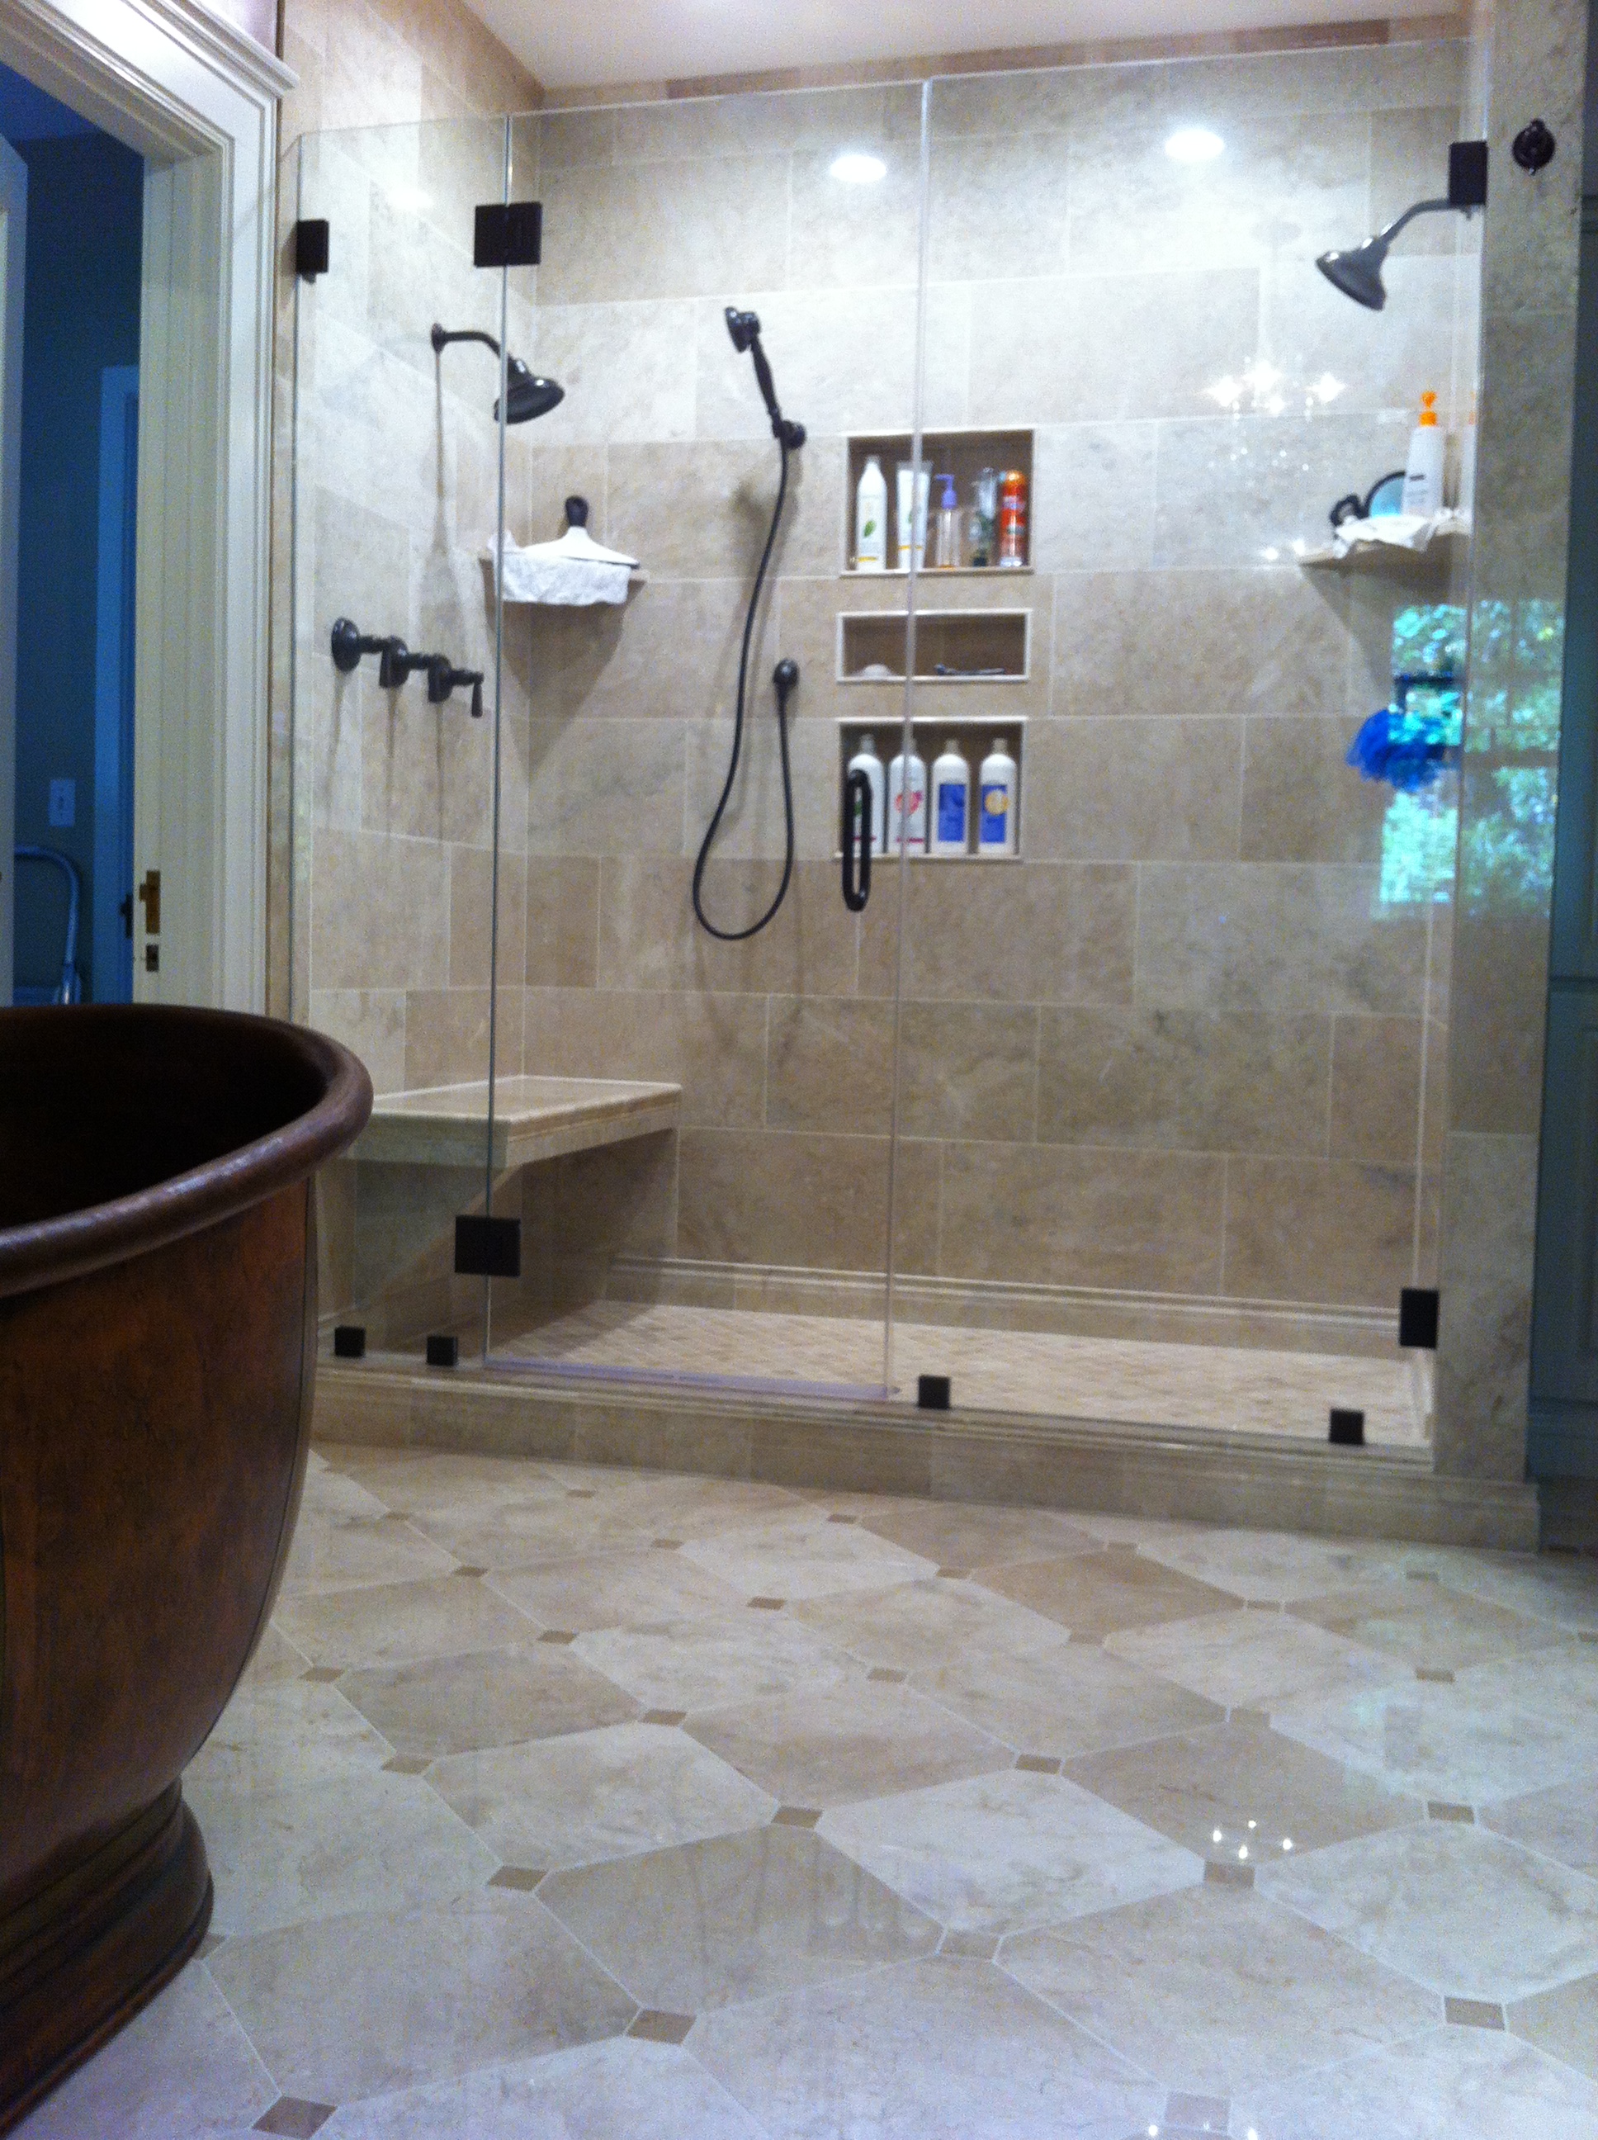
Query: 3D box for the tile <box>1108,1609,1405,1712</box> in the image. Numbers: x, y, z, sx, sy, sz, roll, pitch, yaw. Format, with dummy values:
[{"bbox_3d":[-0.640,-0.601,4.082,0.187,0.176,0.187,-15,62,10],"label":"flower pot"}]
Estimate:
[{"bbox_3d":[0.584,0.752,2.749,0.305,0.010,0.305,-1,4,-30],"label":"tile"}]

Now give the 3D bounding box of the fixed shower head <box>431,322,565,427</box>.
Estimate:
[{"bbox_3d":[-0.596,-1.388,4.302,0.275,0.209,0.140,2,4,15],"label":"fixed shower head"}]

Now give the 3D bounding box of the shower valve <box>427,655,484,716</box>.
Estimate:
[{"bbox_3d":[-0.697,-0.790,4.445,0.108,0.131,0.100,2,4,15],"label":"shower valve"}]

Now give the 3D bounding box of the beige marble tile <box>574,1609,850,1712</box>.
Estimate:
[{"bbox_3d":[-0.099,0.738,2.696,0.305,0.012,0.305,-1,4,-31],"label":"beige marble tile"}]

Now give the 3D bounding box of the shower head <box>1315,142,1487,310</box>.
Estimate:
[{"bbox_3d":[1.051,-1.459,3.821,0.265,0.218,0.140,2,4,15],"label":"shower head"}]

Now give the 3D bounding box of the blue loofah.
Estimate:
[{"bbox_3d":[1.082,-0.581,3.909,0.170,0.159,0.165,2,4,14],"label":"blue loofah"}]

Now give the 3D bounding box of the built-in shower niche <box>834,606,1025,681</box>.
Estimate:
[{"bbox_3d":[0.306,-0.924,4.743,0.425,0.149,0.100,2,4,15],"label":"built-in shower niche"}]

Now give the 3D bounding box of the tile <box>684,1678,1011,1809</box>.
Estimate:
[{"bbox_3d":[0.054,0.764,2.441,0.305,0.012,0.305,-1,5,-30],"label":"tile"}]

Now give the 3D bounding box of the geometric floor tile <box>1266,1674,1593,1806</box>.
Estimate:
[{"bbox_3d":[0.742,0.777,2.489,0.305,0.012,0.305,-1,5,-30],"label":"geometric floor tile"}]

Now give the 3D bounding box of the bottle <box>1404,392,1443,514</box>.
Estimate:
[{"bbox_3d":[1.229,-1.204,4.241,0.078,0.256,0.062,3,4,30],"label":"bottle"}]

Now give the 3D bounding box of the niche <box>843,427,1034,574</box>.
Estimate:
[{"bbox_3d":[0.308,-1.224,4.696,0.416,0.301,0.100,2,4,14],"label":"niche"}]

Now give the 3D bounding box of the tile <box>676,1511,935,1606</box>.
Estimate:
[{"bbox_3d":[0.012,0.714,3.128,0.305,0.012,0.305,-1,4,-31],"label":"tile"}]

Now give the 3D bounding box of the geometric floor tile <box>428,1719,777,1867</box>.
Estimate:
[{"bbox_3d":[-0.212,0.764,2.276,0.305,0.010,0.305,-1,4,-30],"label":"geometric floor tile"}]

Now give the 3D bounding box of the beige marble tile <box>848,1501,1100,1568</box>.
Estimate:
[{"bbox_3d":[0.276,0.709,3.287,0.305,0.010,0.305,-1,4,-30],"label":"beige marble tile"}]

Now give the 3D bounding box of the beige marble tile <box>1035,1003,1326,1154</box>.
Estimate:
[{"bbox_3d":[0.820,0.020,4.618,0.612,0.306,0.012,2,4,15],"label":"beige marble tile"}]

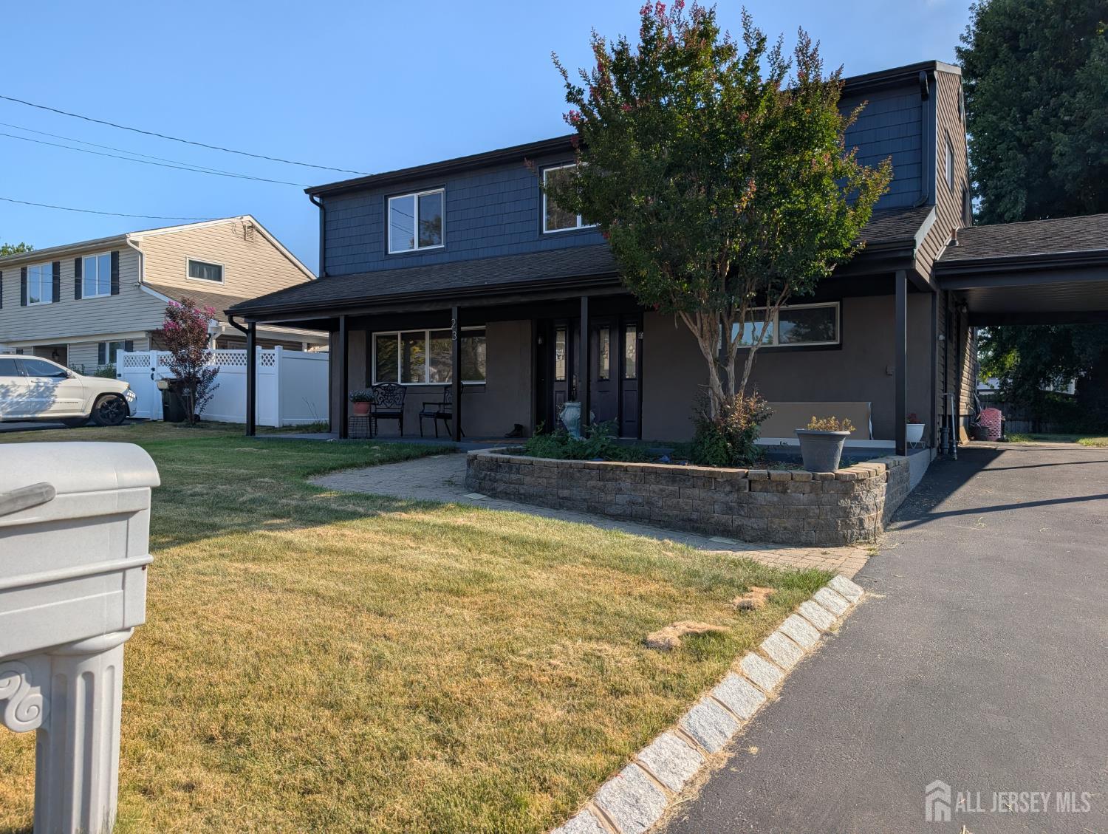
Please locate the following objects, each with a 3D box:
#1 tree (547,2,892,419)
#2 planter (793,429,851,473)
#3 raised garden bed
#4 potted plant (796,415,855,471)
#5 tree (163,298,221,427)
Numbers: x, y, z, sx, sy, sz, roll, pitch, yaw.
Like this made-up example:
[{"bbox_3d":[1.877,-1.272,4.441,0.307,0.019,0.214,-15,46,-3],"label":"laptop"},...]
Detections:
[{"bbox_3d":[1.767,-1.969,8.182,3.550,4.910,3.500,0,1,12],"label":"tree"},{"bbox_3d":[2.425,0.299,6.931,0.500,0.365,0.500,0,1,19],"label":"planter"},{"bbox_3d":[1.221,0.756,8.811,4.850,0.610,3.000,1,1,31],"label":"raised garden bed"},{"bbox_3d":[2.441,0.232,6.931,0.530,0.490,0.510,0,1,19],"label":"potted plant"},{"bbox_3d":[-8.224,-1.268,17.400,1.280,2.860,1.280,0,1,-25],"label":"tree"}]

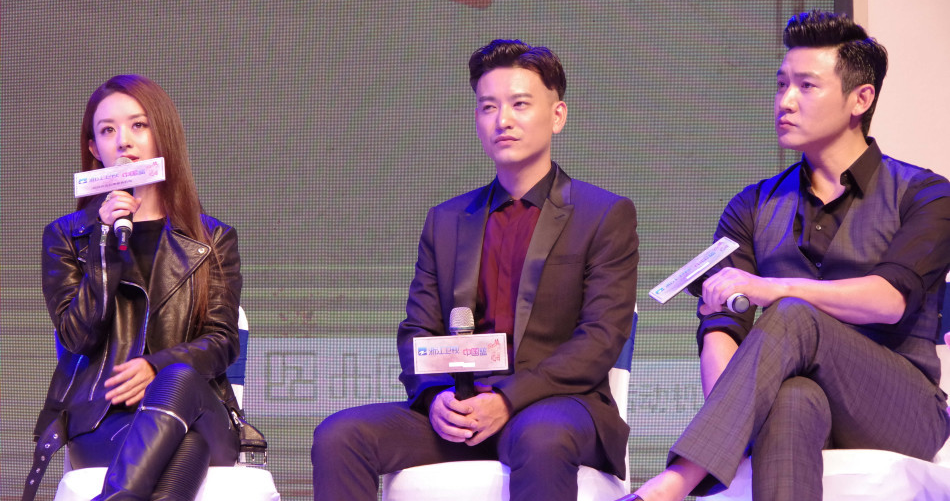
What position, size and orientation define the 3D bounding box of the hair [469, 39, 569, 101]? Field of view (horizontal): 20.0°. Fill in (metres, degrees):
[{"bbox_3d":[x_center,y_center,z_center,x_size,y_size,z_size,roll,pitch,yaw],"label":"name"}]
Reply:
[{"bbox_3d":[0.089,-0.364,5.530,0.190,0.150,0.215,-2,-5,18],"label":"hair"}]

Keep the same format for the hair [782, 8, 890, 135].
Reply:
[{"bbox_3d":[0.706,-0.350,5.270,0.225,0.238,0.185,4,-6,-43],"label":"hair"}]

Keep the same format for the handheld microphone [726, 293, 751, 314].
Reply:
[{"bbox_3d":[0.455,0.074,5.150,0.050,0.050,0.260,1,11,-20],"label":"handheld microphone"}]

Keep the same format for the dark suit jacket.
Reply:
[{"bbox_3d":[0.091,0.142,5.480,0.500,0.650,0.380,-2,-5,20],"label":"dark suit jacket"}]

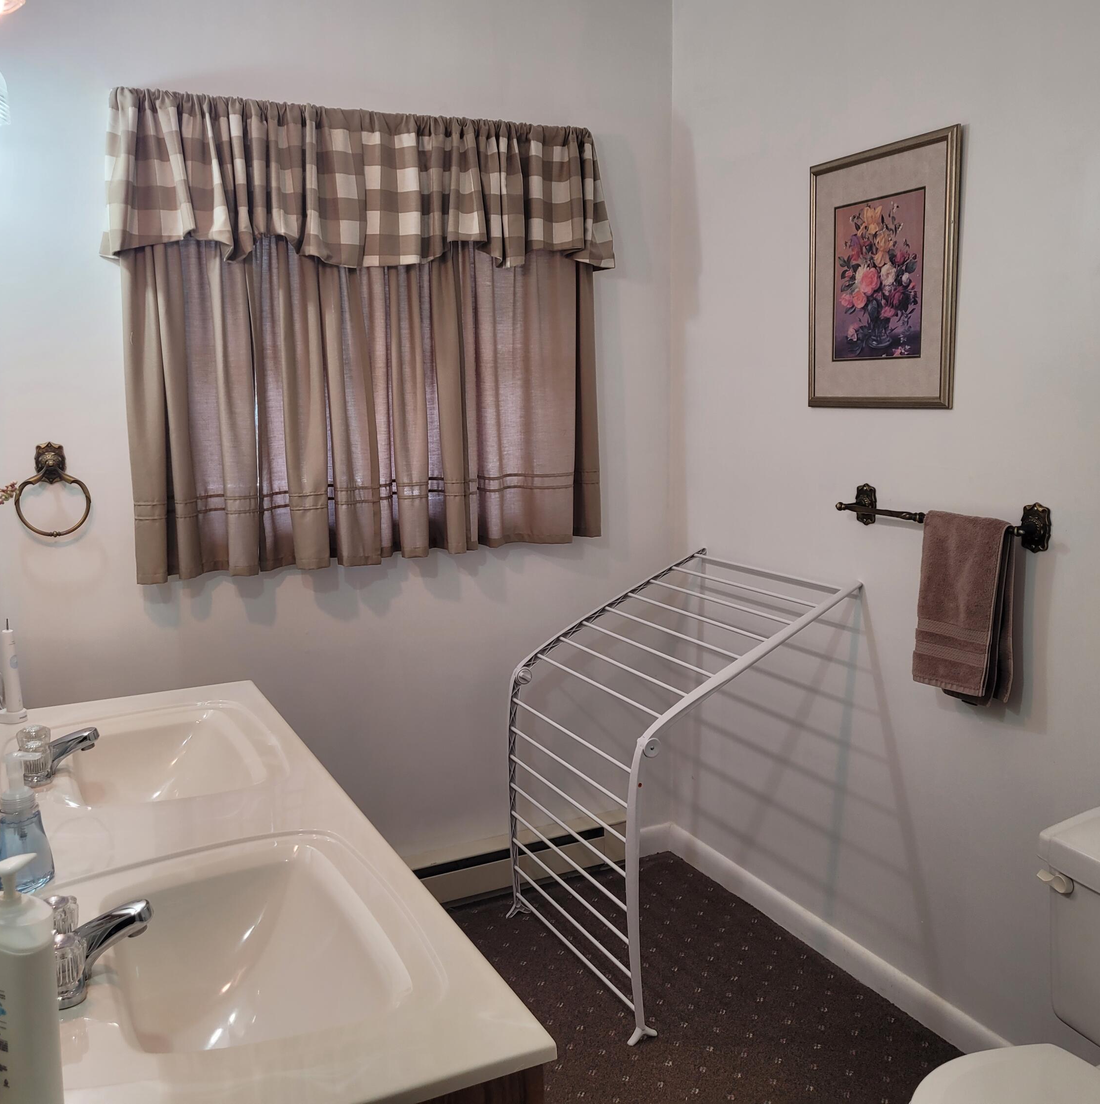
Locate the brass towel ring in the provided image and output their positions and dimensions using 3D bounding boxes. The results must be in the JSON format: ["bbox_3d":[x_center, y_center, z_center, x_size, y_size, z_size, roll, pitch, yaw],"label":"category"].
[{"bbox_3d":[-1.116,-0.139,2.480,0.156,0.215,0.056,-5,10,-25],"label":"brass towel ring"}]

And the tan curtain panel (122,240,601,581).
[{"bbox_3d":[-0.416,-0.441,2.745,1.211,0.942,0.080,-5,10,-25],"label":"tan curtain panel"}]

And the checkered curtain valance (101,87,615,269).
[{"bbox_3d":[-0.415,-0.875,2.676,1.277,0.373,0.105,-5,10,-25],"label":"checkered curtain valance"}]

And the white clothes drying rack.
[{"bbox_3d":[0.290,0.527,2.730,0.620,0.957,0.700,-5,10,-25],"label":"white clothes drying rack"}]

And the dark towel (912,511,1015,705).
[{"bbox_3d":[0.800,0.106,2.140,0.086,0.361,0.208,-5,10,-25],"label":"dark towel"}]

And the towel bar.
[{"bbox_3d":[0.771,-0.074,2.233,0.072,0.095,0.524,-5,10,-25],"label":"towel bar"}]

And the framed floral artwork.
[{"bbox_3d":[0.696,-0.577,2.347,0.024,0.540,0.430,-5,10,-25],"label":"framed floral artwork"}]

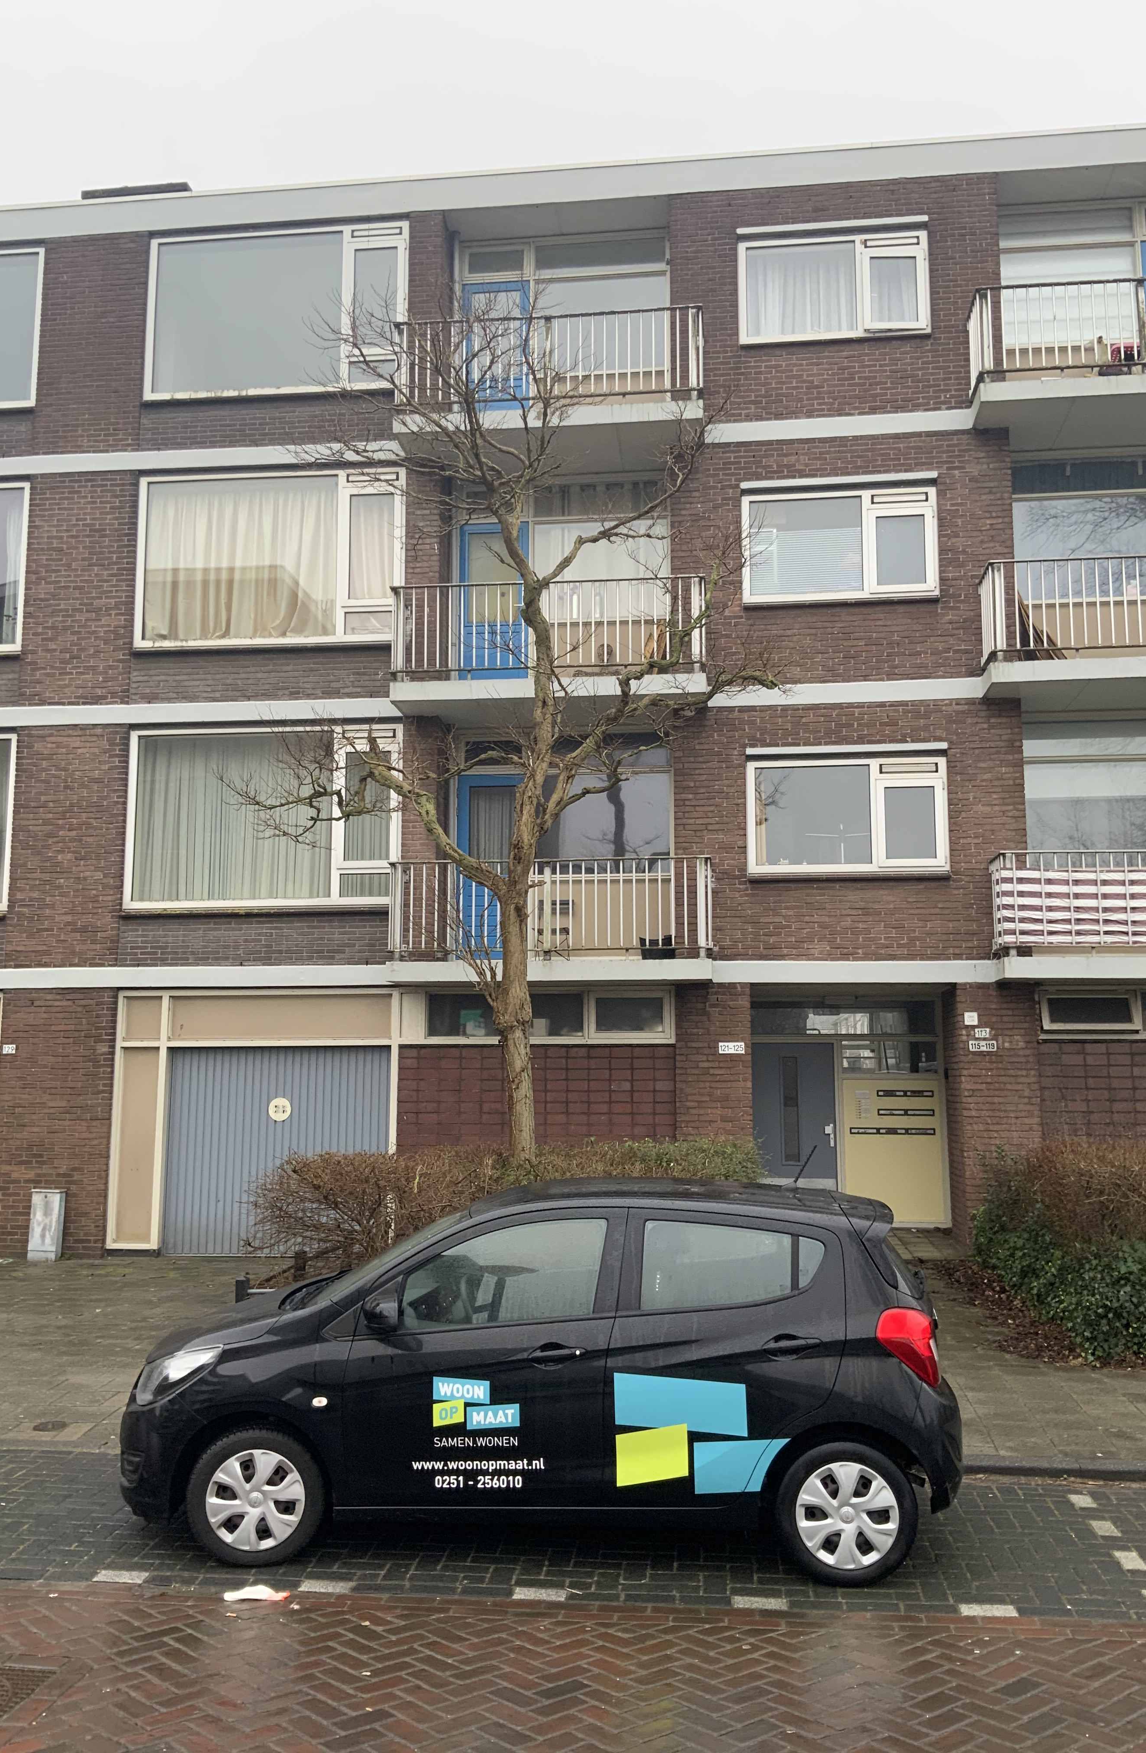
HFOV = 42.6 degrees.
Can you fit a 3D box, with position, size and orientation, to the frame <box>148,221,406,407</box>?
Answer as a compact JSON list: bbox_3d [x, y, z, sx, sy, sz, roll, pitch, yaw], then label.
[{"bbox_3d":[-3.223,-6.152,16.018,2.917,1.889,0.120,-1,-8,6],"label":"frame"}]

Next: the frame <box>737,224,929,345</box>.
[{"bbox_3d":[2.775,-6.237,15.611,1.987,1.224,0.120,-1,-8,7],"label":"frame"}]

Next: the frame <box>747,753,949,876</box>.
[{"bbox_3d":[2.765,-0.595,14.794,1.987,1.210,0.120,-1,-8,7],"label":"frame"}]

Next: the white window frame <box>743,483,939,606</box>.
[{"bbox_3d":[2.723,-3.376,14.949,1.953,1.175,0.120,-1,-8,6],"label":"white window frame"}]

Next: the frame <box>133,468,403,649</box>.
[{"bbox_3d":[-3.295,-3.430,15.951,3.008,2.010,0.120,-1,-8,7],"label":"frame"}]

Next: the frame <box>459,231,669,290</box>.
[{"bbox_3d":[-0.100,-6.908,16.428,2.359,0.525,0.120,-1,-8,6],"label":"frame"}]

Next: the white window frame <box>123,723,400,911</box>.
[{"bbox_3d":[-3.222,-0.606,15.246,2.917,1.889,0.120,-1,-8,6],"label":"white window frame"}]

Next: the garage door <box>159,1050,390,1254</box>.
[{"bbox_3d":[-2.964,2.762,14.788,2.318,2.080,0.100,-1,-8,6],"label":"garage door"}]

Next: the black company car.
[{"bbox_3d":[-0.116,2.183,6.746,3.675,1.490,1.660,-1,-8,5],"label":"black company car"}]

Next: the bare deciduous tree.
[{"bbox_3d":[-0.575,-0.814,11.763,4.395,8.457,3.700,-1,-8,6],"label":"bare deciduous tree"}]

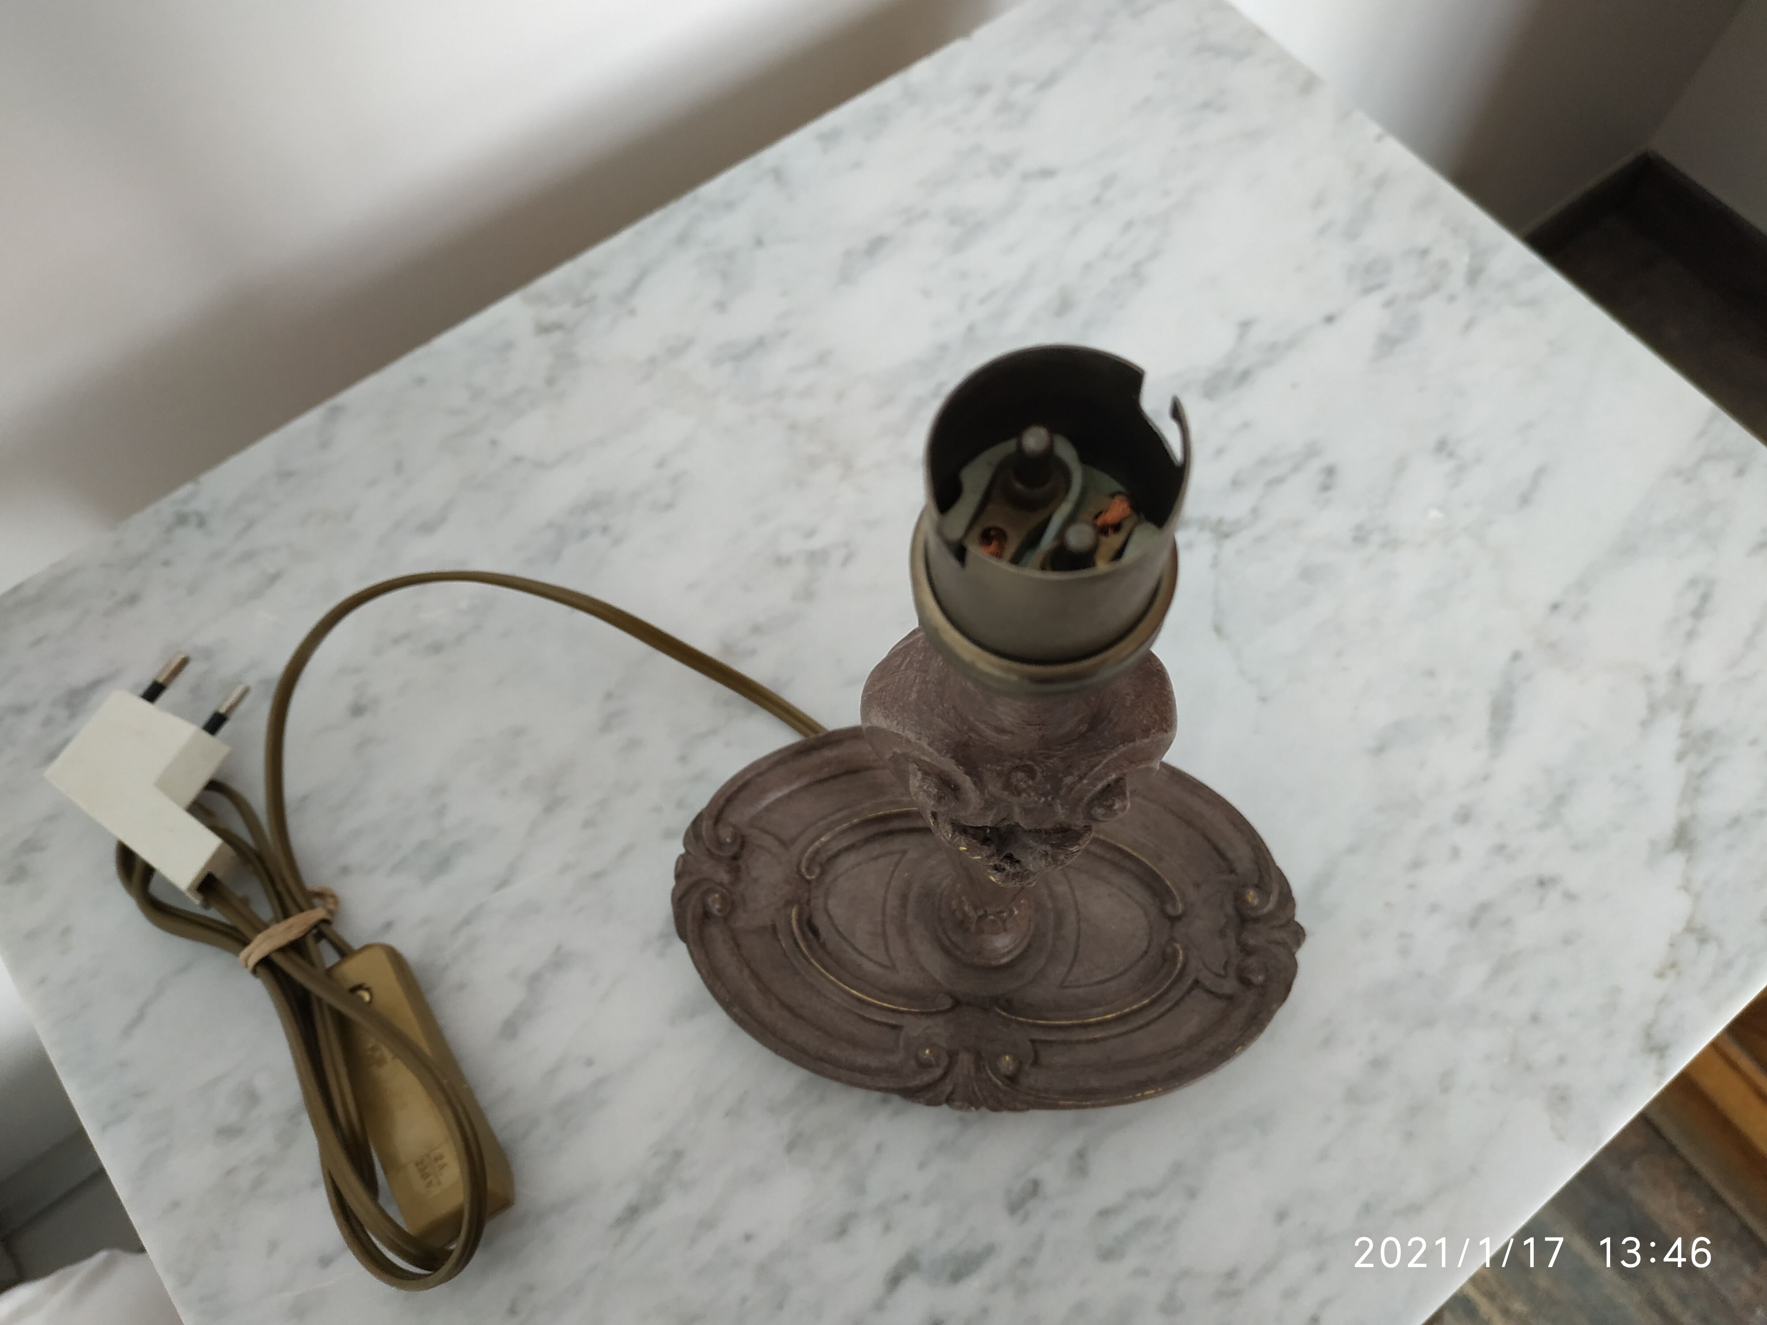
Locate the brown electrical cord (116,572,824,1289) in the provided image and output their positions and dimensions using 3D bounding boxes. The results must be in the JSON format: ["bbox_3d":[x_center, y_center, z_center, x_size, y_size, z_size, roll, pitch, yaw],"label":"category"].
[{"bbox_3d":[-0.114,0.046,0.300,0.135,0.028,0.162,28,71,11],"label":"brown electrical cord"}]

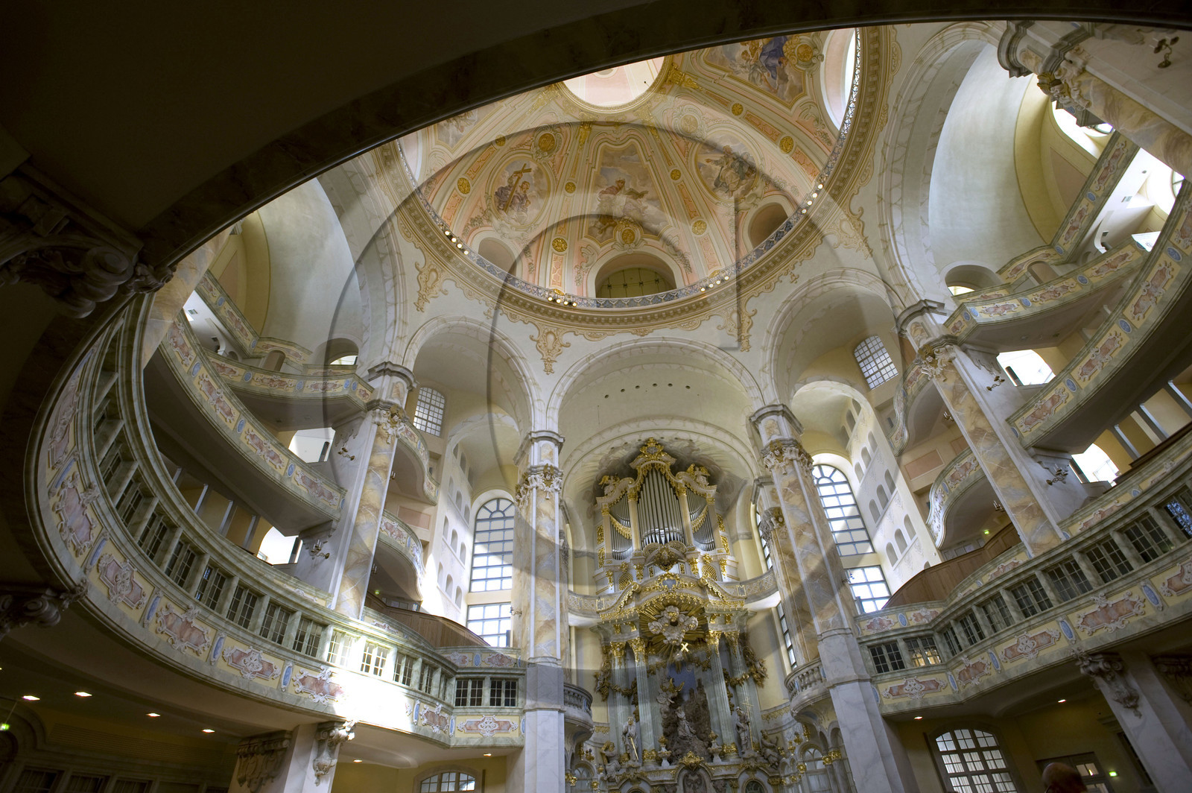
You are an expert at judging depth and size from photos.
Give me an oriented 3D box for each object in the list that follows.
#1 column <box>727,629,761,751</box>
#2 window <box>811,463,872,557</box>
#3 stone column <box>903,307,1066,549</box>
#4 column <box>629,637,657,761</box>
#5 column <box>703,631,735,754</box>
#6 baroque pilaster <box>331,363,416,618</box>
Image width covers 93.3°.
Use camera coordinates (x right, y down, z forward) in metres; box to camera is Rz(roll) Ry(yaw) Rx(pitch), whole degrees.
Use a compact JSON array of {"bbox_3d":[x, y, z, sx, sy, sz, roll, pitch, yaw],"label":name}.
[{"bbox_3d":[7.820,15.361,29.462,0.900,5.857,0.900,-6,-39,4],"label":"column"},{"bbox_3d":[14.551,6.796,34.350,2.900,6.100,0.450,-6,-39,4],"label":"window"},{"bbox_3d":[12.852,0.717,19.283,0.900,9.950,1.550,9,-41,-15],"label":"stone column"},{"bbox_3d":[2.509,15.590,29.371,0.900,5.857,0.900,-6,-39,4],"label":"column"},{"bbox_3d":[6.434,15.095,29.030,0.900,5.857,0.900,-6,-39,4],"label":"column"},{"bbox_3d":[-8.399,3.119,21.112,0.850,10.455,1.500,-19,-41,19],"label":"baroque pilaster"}]

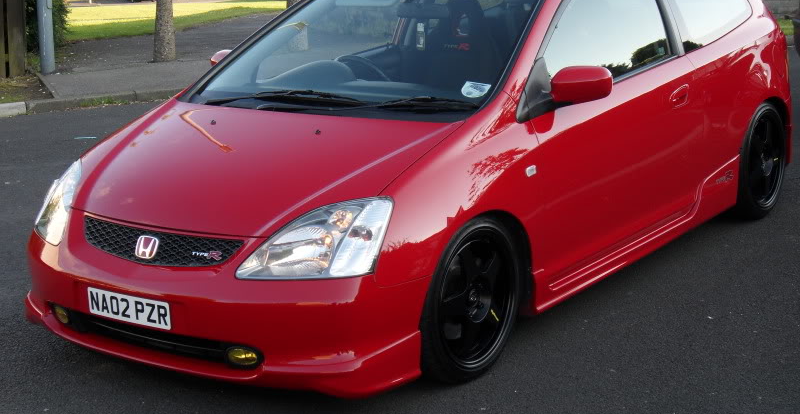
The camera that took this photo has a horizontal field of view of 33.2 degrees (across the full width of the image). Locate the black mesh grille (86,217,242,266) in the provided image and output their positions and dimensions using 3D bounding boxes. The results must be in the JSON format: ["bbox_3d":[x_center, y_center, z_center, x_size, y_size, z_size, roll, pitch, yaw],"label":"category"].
[{"bbox_3d":[-0.804,0.127,4.393,0.740,0.125,0.090,7,16,35],"label":"black mesh grille"}]

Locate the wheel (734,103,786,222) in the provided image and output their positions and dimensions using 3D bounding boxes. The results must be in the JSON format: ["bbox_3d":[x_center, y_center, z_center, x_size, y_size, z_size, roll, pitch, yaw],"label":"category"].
[{"bbox_3d":[1.730,-0.255,6.689,0.210,0.616,0.616,7,17,36],"label":"wheel"}]

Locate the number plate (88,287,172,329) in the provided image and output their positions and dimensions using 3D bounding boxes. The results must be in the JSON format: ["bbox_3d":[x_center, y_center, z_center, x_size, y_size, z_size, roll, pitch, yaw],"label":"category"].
[{"bbox_3d":[-0.876,0.327,4.325,0.380,0.090,0.015,7,16,35],"label":"number plate"}]

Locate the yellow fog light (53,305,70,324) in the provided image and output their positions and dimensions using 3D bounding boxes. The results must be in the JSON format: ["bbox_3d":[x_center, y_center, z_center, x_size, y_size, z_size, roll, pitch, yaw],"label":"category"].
[{"bbox_3d":[-1.207,0.387,4.816,0.110,0.063,0.055,9,18,42],"label":"yellow fog light"}]

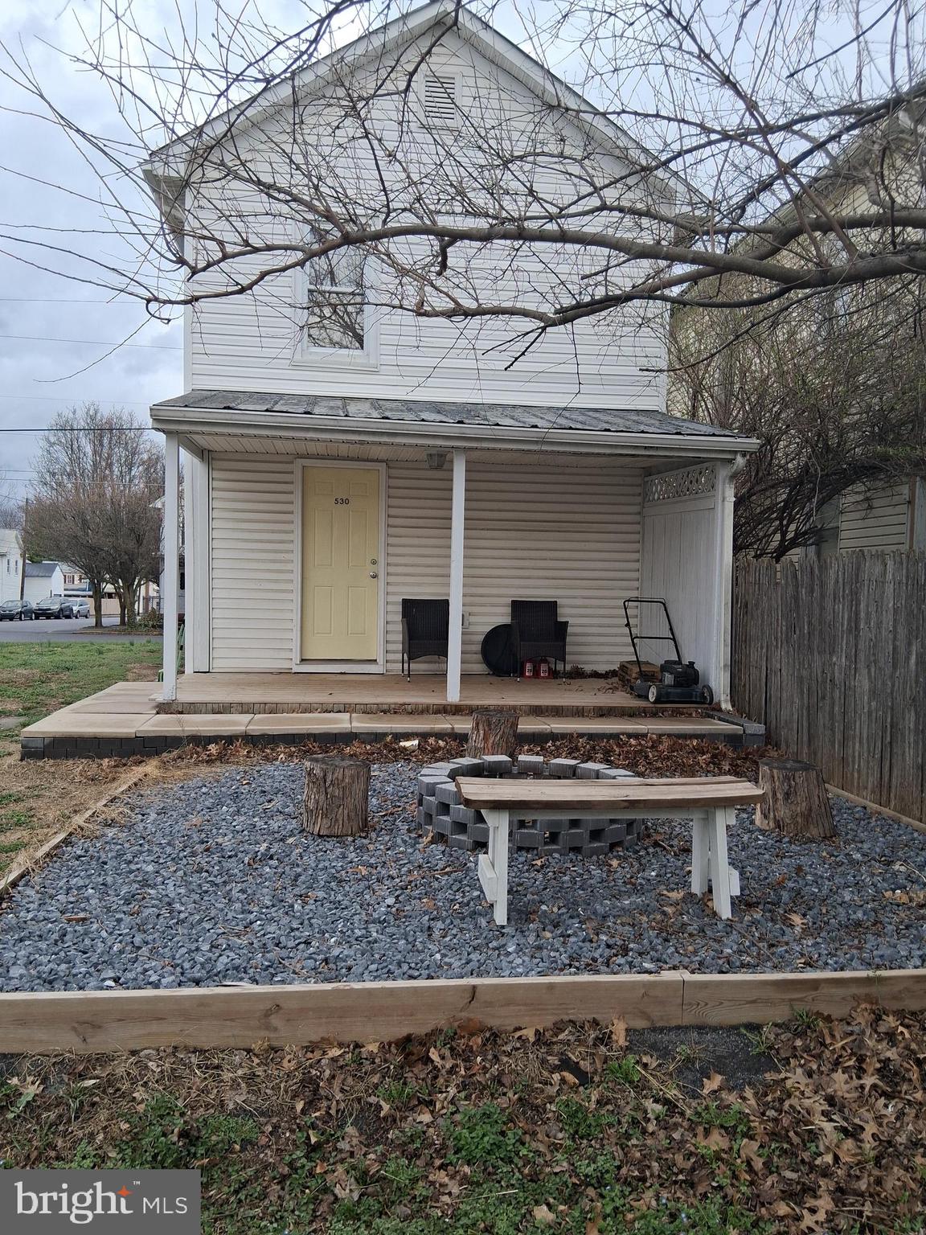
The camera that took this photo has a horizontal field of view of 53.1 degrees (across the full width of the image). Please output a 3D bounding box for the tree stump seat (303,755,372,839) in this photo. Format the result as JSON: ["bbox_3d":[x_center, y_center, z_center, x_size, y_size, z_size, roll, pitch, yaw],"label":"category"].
[{"bbox_3d":[-0.638,0.895,4.680,0.335,0.330,0.335,1,2,-6],"label":"tree stump seat"}]

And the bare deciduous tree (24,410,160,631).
[{"bbox_3d":[-18.798,-5.267,48.000,7.000,11.300,6.800,1,2,-6],"label":"bare deciduous tree"}]

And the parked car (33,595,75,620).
[{"bbox_3d":[-32.492,-0.703,73.500,1.850,1.680,4.600,1,2,-6],"label":"parked car"}]

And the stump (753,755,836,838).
[{"bbox_3d":[1.729,0.934,4.840,0.385,0.335,0.380,1,2,-6],"label":"stump"}]

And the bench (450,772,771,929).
[{"bbox_3d":[0.571,0.888,3.591,1.180,0.460,0.400,1,2,-8],"label":"bench"}]

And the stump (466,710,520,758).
[{"bbox_3d":[0.206,0.838,6.300,0.350,0.375,0.350,1,2,-6],"label":"stump"}]

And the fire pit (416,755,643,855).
[{"bbox_3d":[0.351,0.952,4.850,1.180,0.250,1.180,1,2,-6],"label":"fire pit"}]

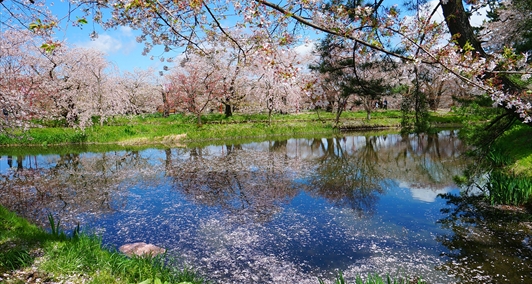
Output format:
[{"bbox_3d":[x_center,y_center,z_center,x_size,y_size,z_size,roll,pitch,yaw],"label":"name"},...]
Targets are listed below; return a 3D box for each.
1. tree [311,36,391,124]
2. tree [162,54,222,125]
[{"bbox_3d":[5.400,-3.893,22.495,5.200,5.900,4.800,0,7,0],"label":"tree"},{"bbox_3d":[-4.200,-2.984,19.986,3.500,4.000,3.300,0,7,0],"label":"tree"}]

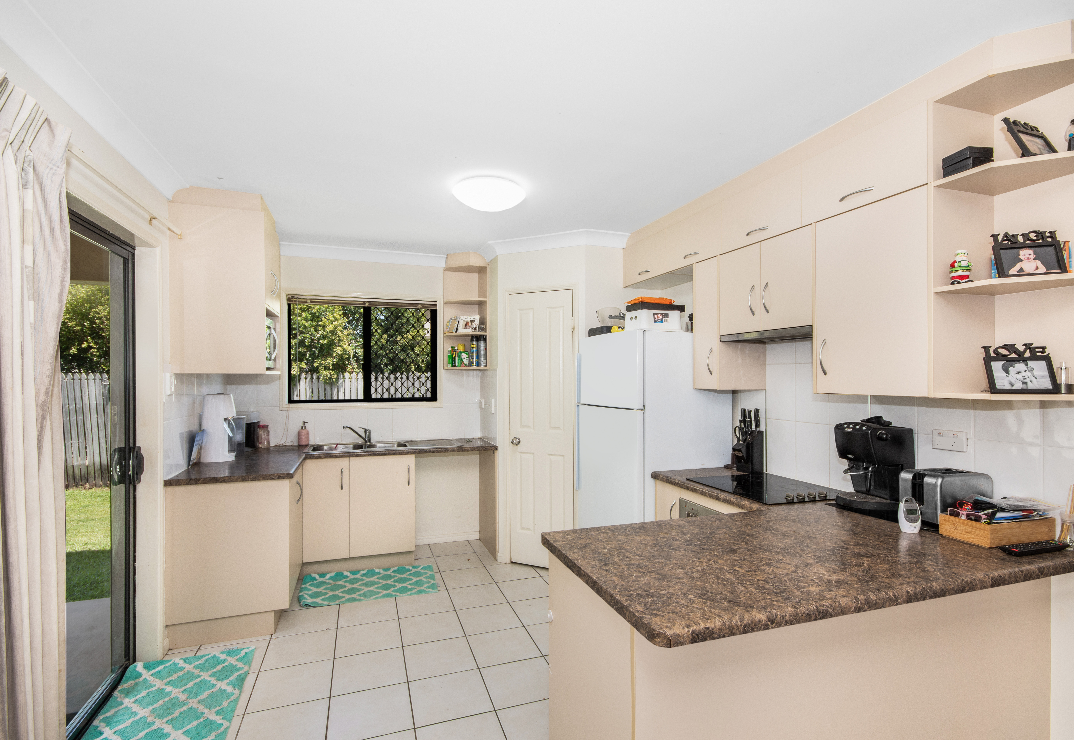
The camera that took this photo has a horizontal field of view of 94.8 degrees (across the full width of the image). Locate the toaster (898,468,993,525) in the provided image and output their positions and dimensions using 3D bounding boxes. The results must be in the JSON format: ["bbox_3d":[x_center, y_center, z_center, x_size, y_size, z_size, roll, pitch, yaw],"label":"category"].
[{"bbox_3d":[1.496,0.470,1.813,0.245,0.197,0.160,0,-1,-12],"label":"toaster"}]

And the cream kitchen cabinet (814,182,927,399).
[{"bbox_3d":[1.414,-0.263,1.953,0.335,0.728,0.455,0,-1,-20],"label":"cream kitchen cabinet"}]

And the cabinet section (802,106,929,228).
[{"bbox_3d":[1.404,-0.773,1.984,0.324,0.284,0.514,0,-1,-19],"label":"cabinet section"}]

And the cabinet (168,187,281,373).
[{"bbox_3d":[-1.788,-0.456,2.888,0.440,0.950,0.530,0,-1,-19],"label":"cabinet"}]

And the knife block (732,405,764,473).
[{"bbox_3d":[1.199,0.403,2.814,0.160,0.355,0.105,0,-1,-19],"label":"knife block"}]

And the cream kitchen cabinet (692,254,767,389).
[{"bbox_3d":[1.114,-0.256,2.862,0.325,0.740,0.215,0,-1,-19],"label":"cream kitchen cabinet"}]

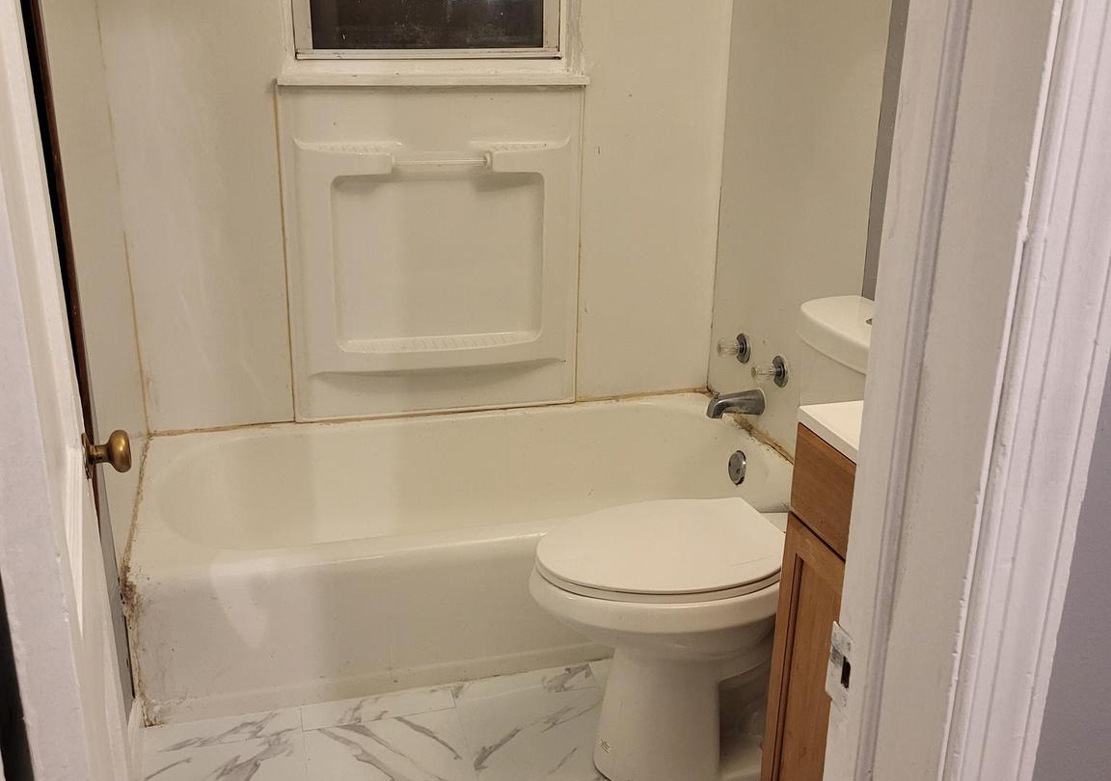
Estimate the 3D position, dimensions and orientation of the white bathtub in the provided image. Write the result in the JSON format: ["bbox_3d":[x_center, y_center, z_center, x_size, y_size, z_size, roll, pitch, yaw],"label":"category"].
[{"bbox_3d":[-0.191,0.330,2.648,1.505,0.336,0.760,-5,21,-15],"label":"white bathtub"}]

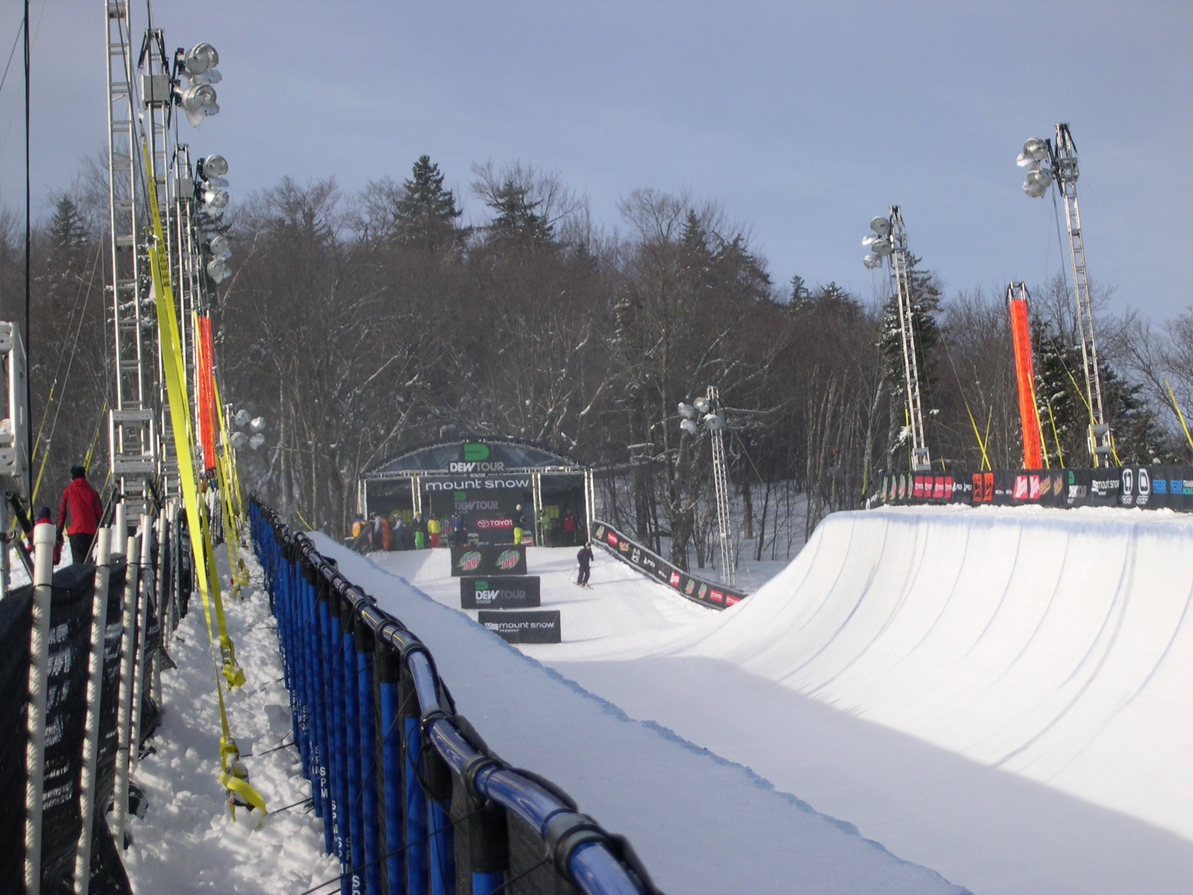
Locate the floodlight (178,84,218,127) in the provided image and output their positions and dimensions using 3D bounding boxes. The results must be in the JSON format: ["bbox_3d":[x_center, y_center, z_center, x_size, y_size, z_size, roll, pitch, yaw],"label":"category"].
[{"bbox_3d":[-6.787,-5.841,67.000,0.550,0.650,0.600,20,-25,-23],"label":"floodlight"}]

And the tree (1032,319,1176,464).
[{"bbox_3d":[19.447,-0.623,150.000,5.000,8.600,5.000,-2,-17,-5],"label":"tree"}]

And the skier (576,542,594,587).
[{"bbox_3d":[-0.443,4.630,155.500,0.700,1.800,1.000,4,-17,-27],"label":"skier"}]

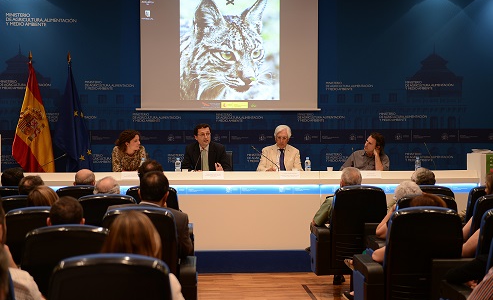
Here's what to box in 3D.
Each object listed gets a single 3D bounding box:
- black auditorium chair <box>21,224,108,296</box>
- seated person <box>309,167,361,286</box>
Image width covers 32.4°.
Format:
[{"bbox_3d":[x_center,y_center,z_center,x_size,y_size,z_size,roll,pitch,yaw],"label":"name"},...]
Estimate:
[{"bbox_3d":[-0.970,0.881,4.849,0.620,0.965,0.660,0,1,-3],"label":"black auditorium chair"},{"bbox_3d":[0.935,0.733,8.350,0.580,1.160,0.780,0,1,-4],"label":"seated person"}]

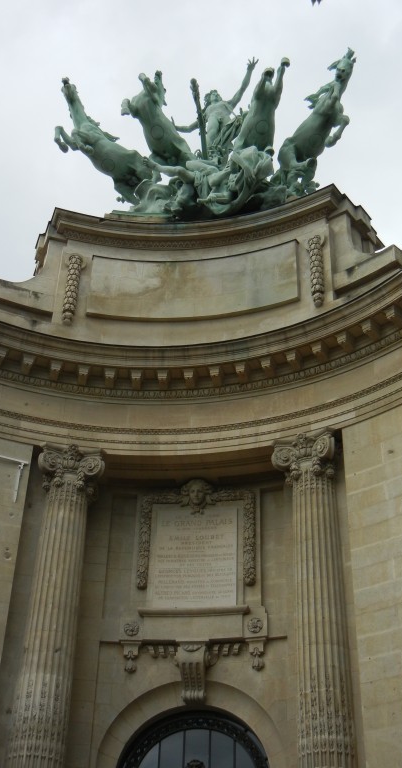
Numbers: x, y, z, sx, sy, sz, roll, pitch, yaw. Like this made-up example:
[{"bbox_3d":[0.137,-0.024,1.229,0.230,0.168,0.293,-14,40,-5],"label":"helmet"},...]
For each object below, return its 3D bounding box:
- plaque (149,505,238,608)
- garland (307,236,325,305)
[{"bbox_3d":[-0.129,4.431,25.847,2.164,2.849,0.120,-4,-37,8],"label":"plaque"},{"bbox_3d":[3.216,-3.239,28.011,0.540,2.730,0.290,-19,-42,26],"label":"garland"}]

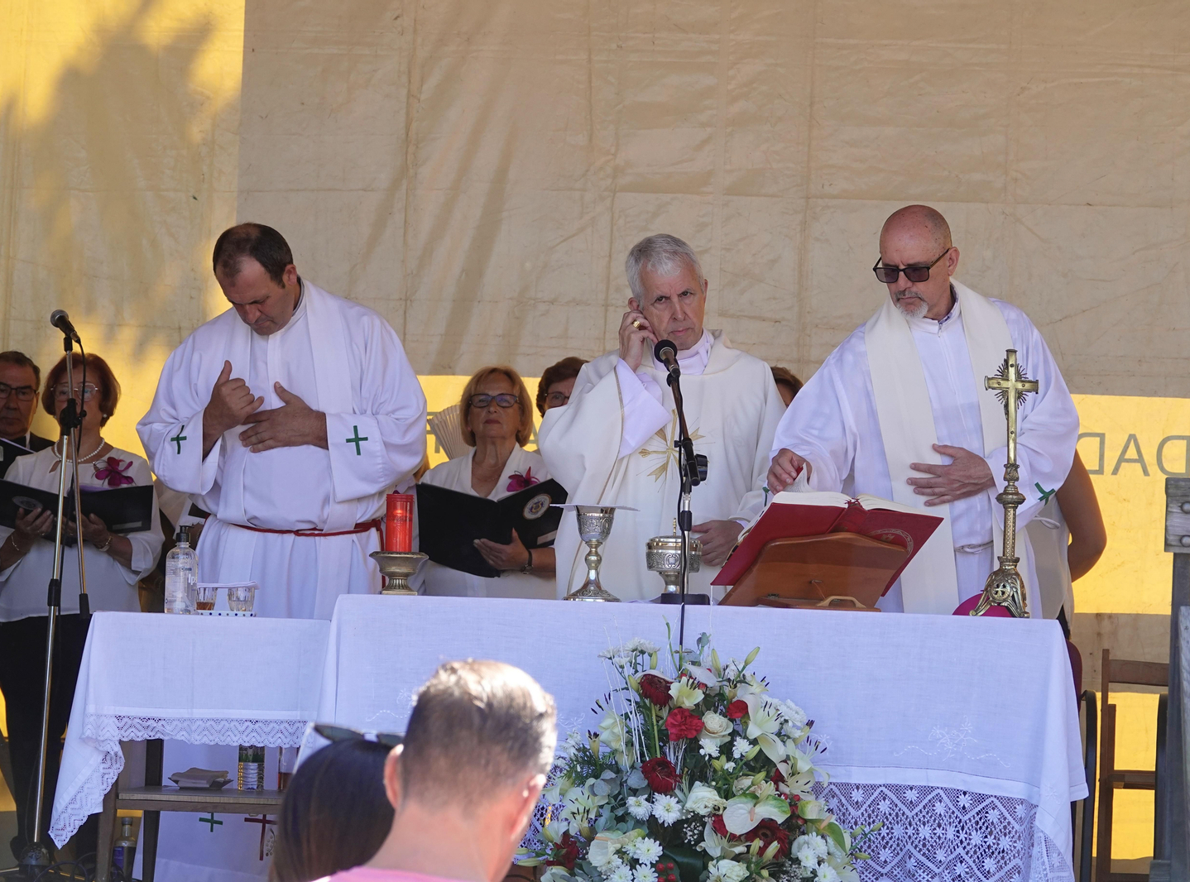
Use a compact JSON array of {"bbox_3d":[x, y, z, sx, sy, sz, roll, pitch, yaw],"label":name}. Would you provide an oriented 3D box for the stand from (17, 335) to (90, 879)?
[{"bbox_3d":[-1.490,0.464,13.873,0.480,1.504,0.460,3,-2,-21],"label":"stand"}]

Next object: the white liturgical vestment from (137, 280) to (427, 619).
[{"bbox_3d":[-0.730,0.330,11.520,0.620,1.648,0.470,1,-2,12],"label":"white liturgical vestment"}]

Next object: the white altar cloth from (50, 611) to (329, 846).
[{"bbox_3d":[-0.856,0.632,11.200,0.670,0.490,0.500,2,-2,7],"label":"white altar cloth"}]

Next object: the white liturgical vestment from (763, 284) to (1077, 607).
[{"bbox_3d":[0.710,0.369,11.371,0.680,1.450,0.480,1,-2,11],"label":"white liturgical vestment"}]

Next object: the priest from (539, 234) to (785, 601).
[{"bbox_3d":[0.122,0.388,11.366,0.550,1.700,0.450,2,-2,6],"label":"priest"}]

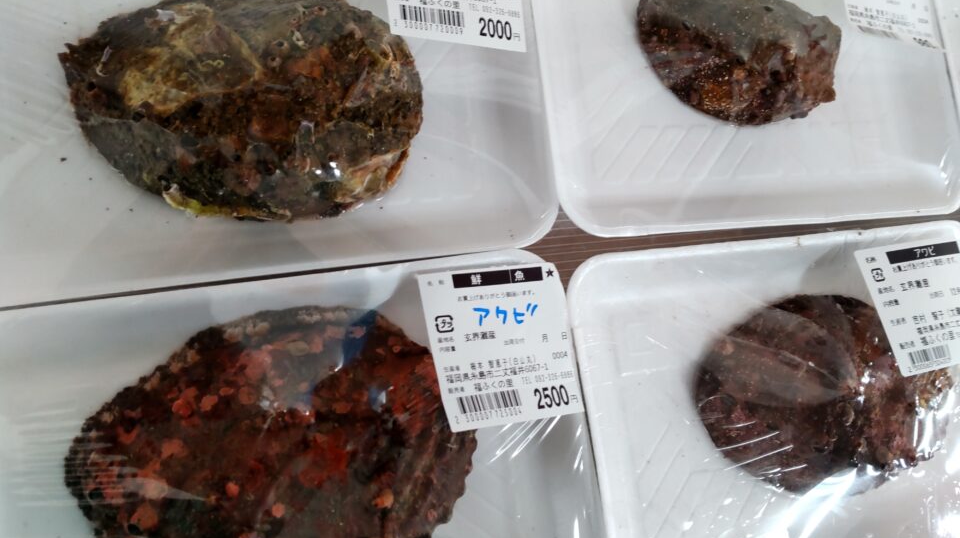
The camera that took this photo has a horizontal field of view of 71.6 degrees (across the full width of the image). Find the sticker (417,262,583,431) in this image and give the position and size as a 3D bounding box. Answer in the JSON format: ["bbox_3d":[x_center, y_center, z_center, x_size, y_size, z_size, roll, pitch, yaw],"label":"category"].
[{"bbox_3d":[0.009,0.029,0.255,0.054,0.003,0.059,-8,88,-19],"label":"sticker"}]

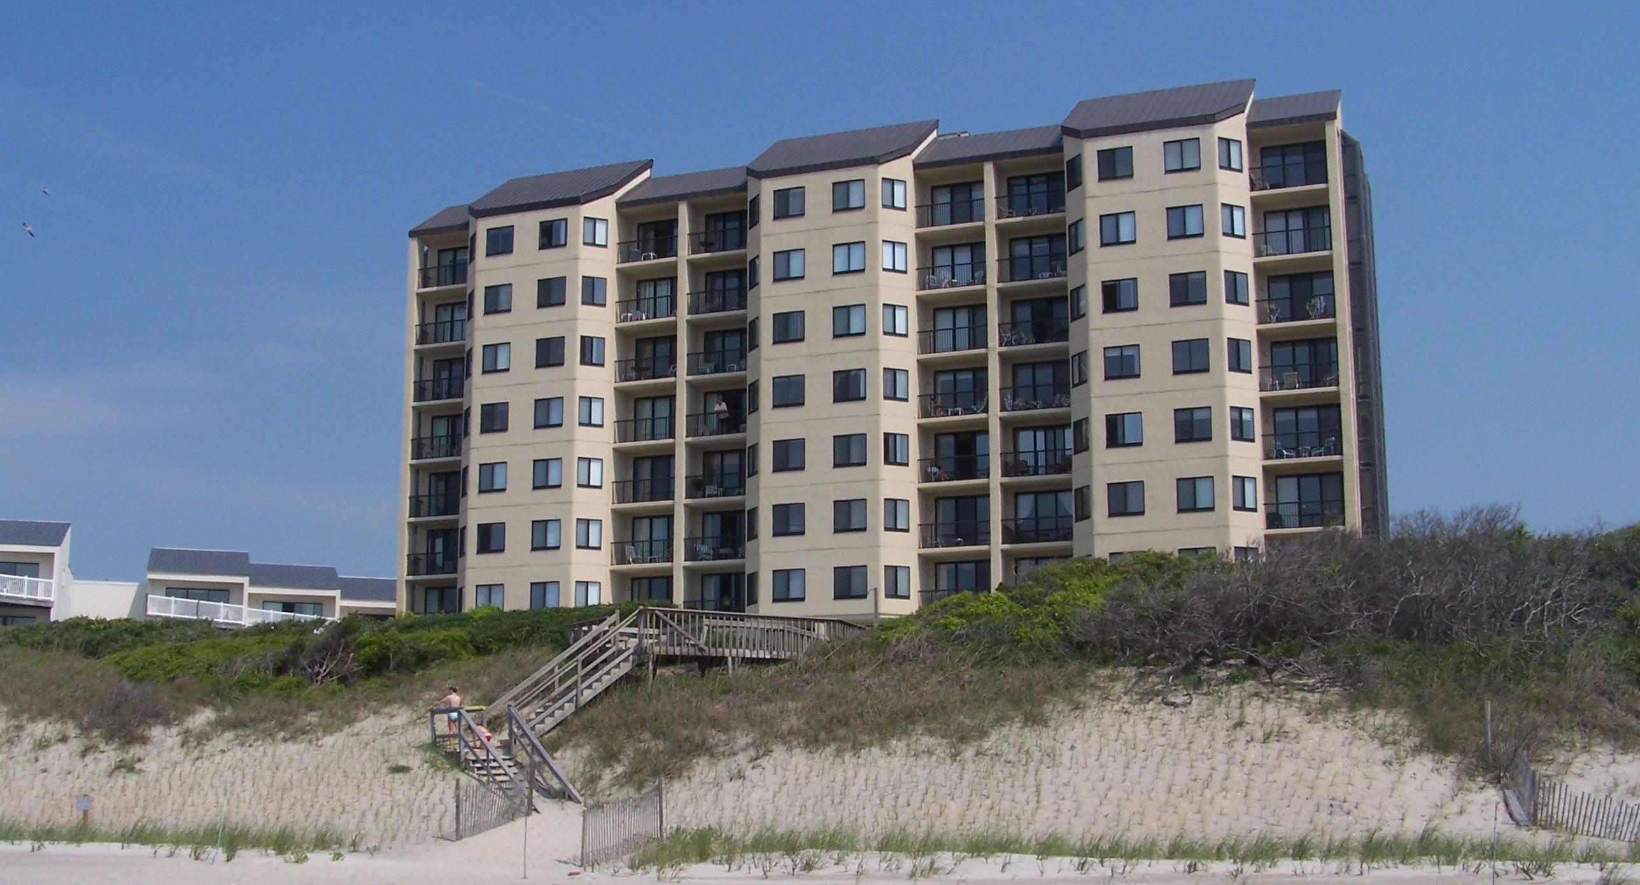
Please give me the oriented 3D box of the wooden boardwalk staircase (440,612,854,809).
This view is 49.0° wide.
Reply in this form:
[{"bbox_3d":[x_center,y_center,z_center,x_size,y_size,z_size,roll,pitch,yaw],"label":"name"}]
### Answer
[{"bbox_3d":[-3.918,7.001,47.034,13.302,5.111,8.757,8,-14,-35],"label":"wooden boardwalk staircase"}]

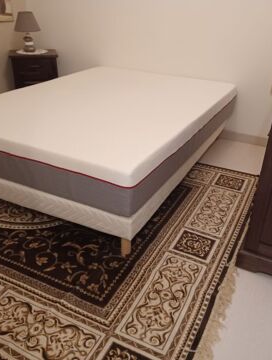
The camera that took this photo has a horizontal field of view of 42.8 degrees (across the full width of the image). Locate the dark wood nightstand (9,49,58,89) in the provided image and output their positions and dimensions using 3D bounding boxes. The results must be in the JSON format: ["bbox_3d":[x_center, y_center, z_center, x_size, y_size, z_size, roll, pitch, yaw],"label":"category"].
[{"bbox_3d":[-1.023,-0.993,3.685,0.458,0.665,0.410,-2,28,-8],"label":"dark wood nightstand"}]

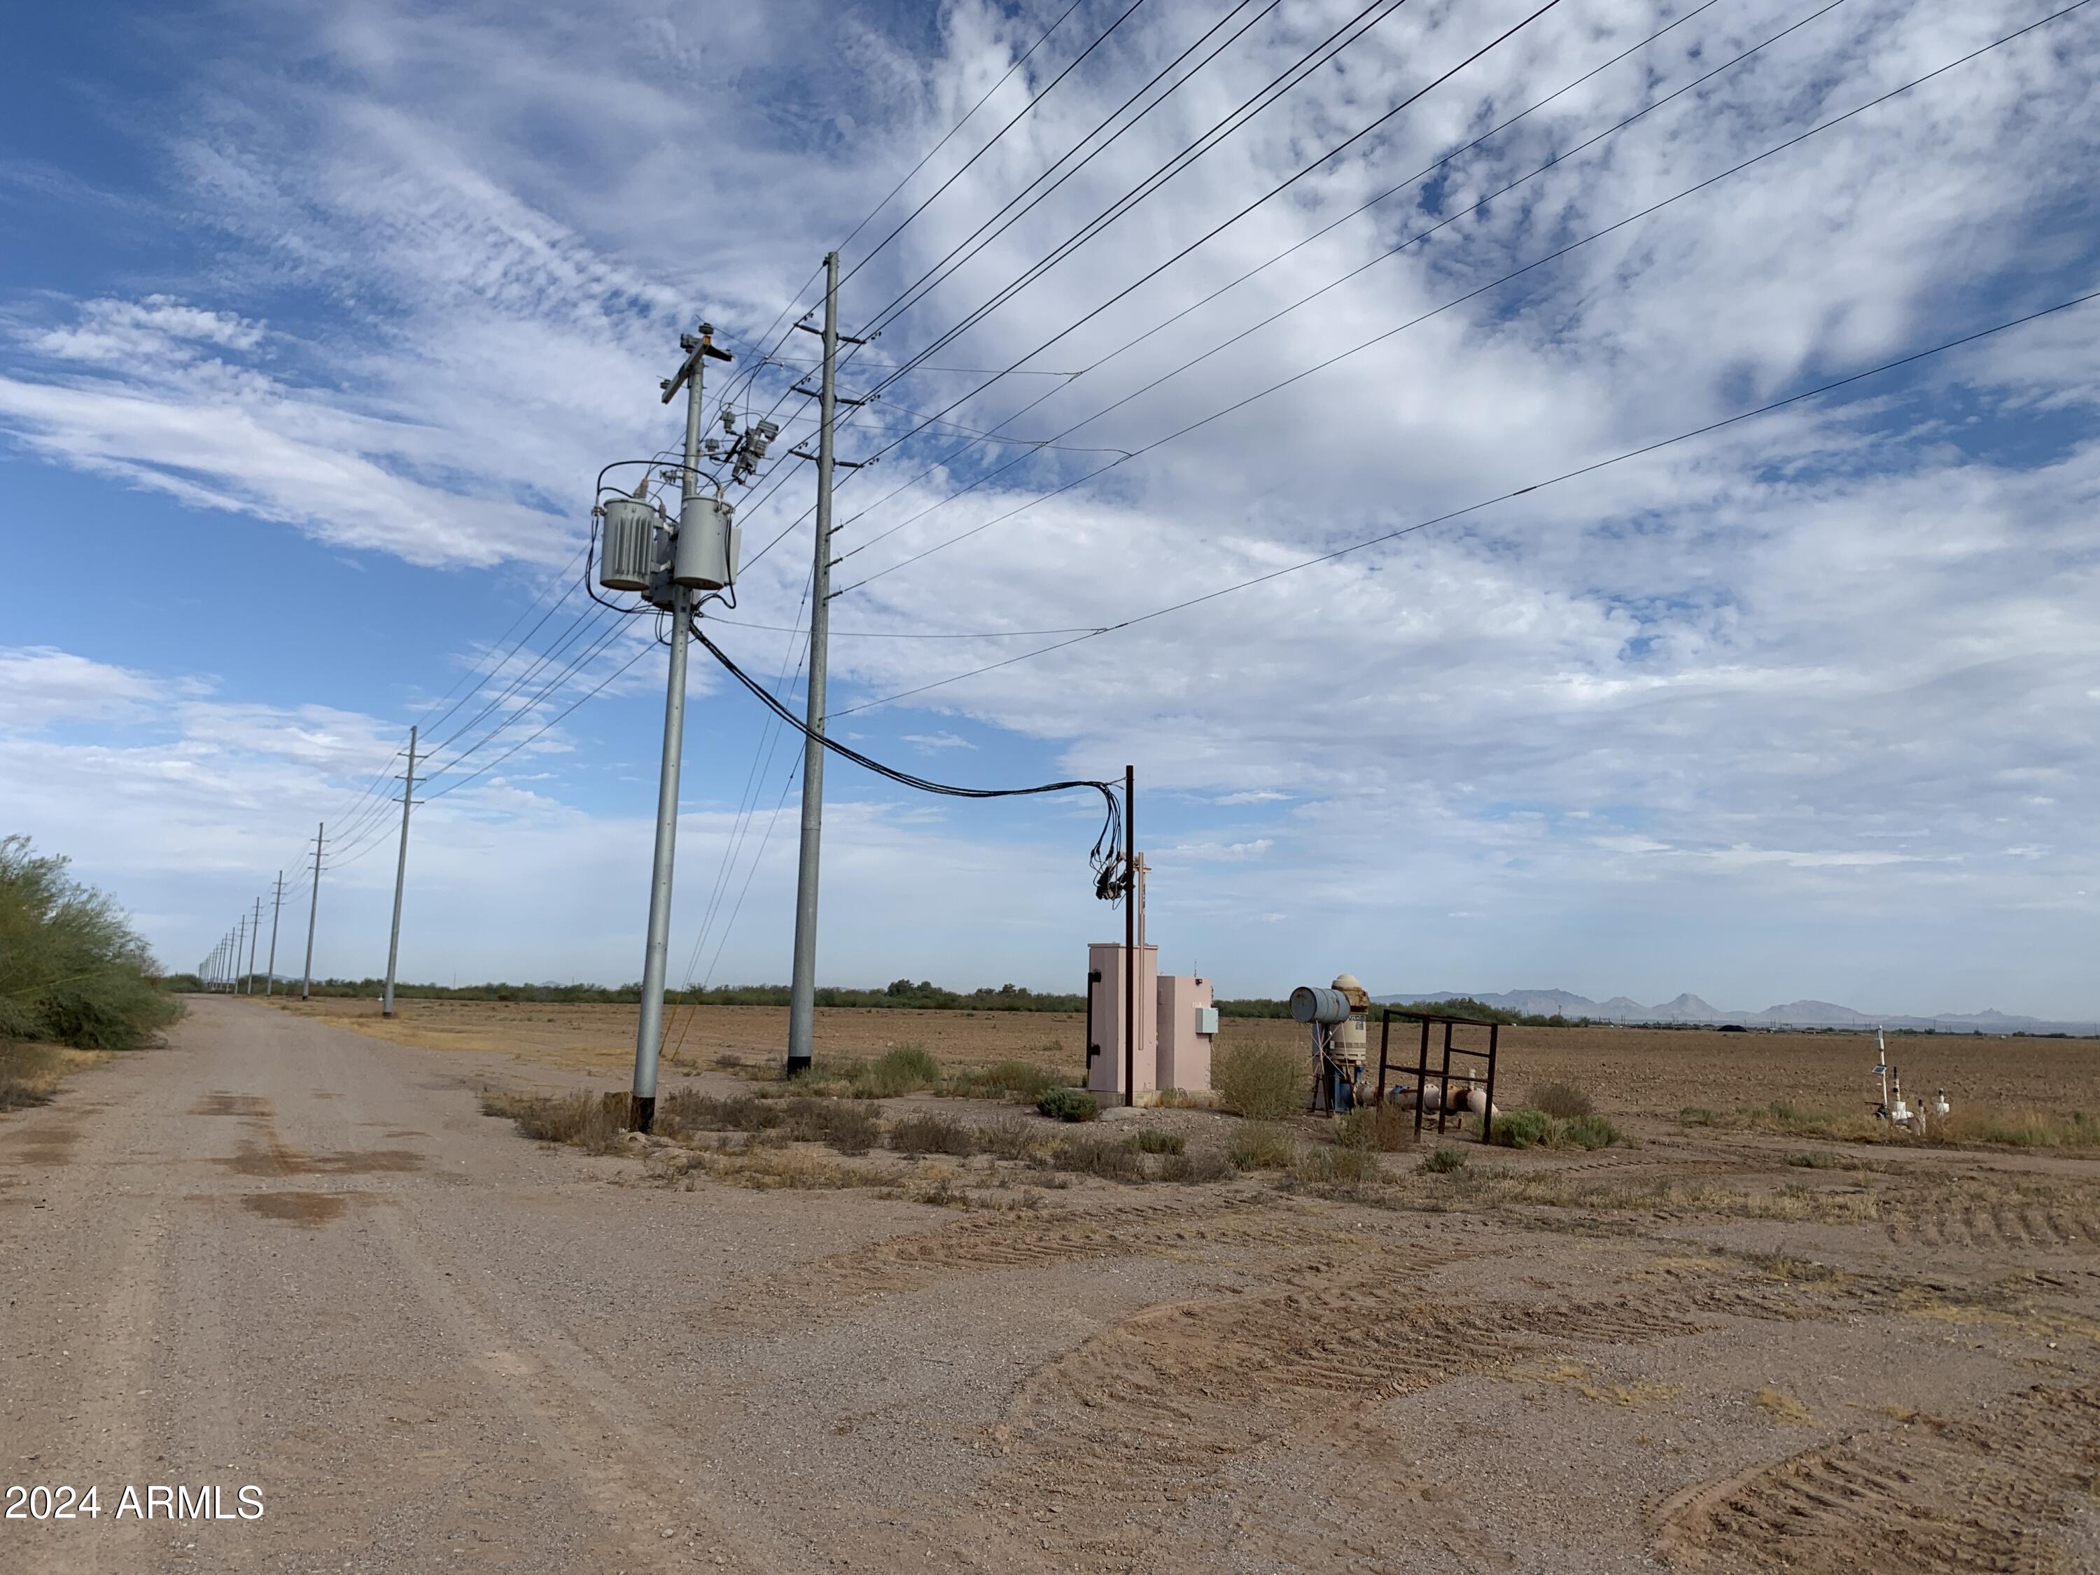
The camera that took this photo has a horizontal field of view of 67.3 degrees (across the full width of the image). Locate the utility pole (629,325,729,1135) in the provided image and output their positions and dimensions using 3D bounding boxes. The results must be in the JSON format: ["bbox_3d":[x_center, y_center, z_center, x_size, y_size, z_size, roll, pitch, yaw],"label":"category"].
[{"bbox_3d":[-4.850,-0.845,20.317,0.800,10.300,2.200,5,-9,-28],"label":"utility pole"}]

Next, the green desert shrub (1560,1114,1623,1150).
[{"bbox_3d":[6.739,4.285,19.648,0.772,0.427,0.716,1,-8,0],"label":"green desert shrub"}]

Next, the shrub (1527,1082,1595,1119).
[{"bbox_3d":[8.306,5.104,25.677,1.094,0.611,1.040,1,-8,0],"label":"shrub"}]

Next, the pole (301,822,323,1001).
[{"bbox_3d":[-78.347,13.148,167.800,2.100,18.916,0.500,5,-9,-28],"label":"pole"}]

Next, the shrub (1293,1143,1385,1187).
[{"bbox_3d":[2.812,3.688,15.407,0.896,0.397,0.851,1,-8,0],"label":"shrub"}]

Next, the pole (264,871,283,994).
[{"bbox_3d":[-117.823,22.466,239.985,0.500,19.128,0.500,1,-8,0],"label":"pole"}]

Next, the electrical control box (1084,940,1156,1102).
[{"bbox_3d":[1.220,3.778,25.710,0.720,2.401,0.860,5,-9,-28],"label":"electrical control box"}]

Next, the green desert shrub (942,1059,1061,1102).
[{"bbox_3d":[-0.794,4.927,26.594,1.955,0.661,1.411,1,-8,0],"label":"green desert shrub"}]

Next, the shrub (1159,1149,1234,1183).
[{"bbox_3d":[1.445,3.719,15.526,0.742,0.310,0.705,1,-8,0],"label":"shrub"}]

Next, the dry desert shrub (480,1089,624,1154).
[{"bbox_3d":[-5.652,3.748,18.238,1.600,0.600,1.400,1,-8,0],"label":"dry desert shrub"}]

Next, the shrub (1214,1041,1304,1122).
[{"bbox_3d":[3.232,4.522,24.372,1.415,1.196,1.344,1,-8,0],"label":"shrub"}]

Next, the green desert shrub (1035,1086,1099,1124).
[{"bbox_3d":[0.262,4.528,22.529,0.885,0.473,0.776,1,-8,0],"label":"green desert shrub"}]

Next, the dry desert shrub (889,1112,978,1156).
[{"bbox_3d":[-1.272,3.790,17.315,0.959,0.440,0.742,1,-8,0],"label":"dry desert shrub"}]

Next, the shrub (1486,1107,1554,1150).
[{"bbox_3d":[6.042,4.358,20.238,0.862,0.518,0.819,1,-8,0],"label":"shrub"}]

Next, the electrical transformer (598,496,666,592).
[{"bbox_3d":[-5.290,-3.091,19.946,0.720,1.050,0.640,4,-8,-17],"label":"electrical transformer"}]

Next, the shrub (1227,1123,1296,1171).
[{"bbox_3d":[2.203,3.730,16.415,0.711,0.452,0.623,1,-8,0],"label":"shrub"}]

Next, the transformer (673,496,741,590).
[{"bbox_3d":[-4.340,-3.094,19.965,0.700,1.080,0.740,1,-8,0],"label":"transformer"}]

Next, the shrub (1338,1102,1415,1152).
[{"bbox_3d":[4.056,4.207,19.596,0.957,0.558,0.909,1,-8,0],"label":"shrub"}]

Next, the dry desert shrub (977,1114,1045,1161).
[{"bbox_3d":[-0.408,3.746,16.907,0.715,0.450,0.627,1,-8,0],"label":"dry desert shrub"}]

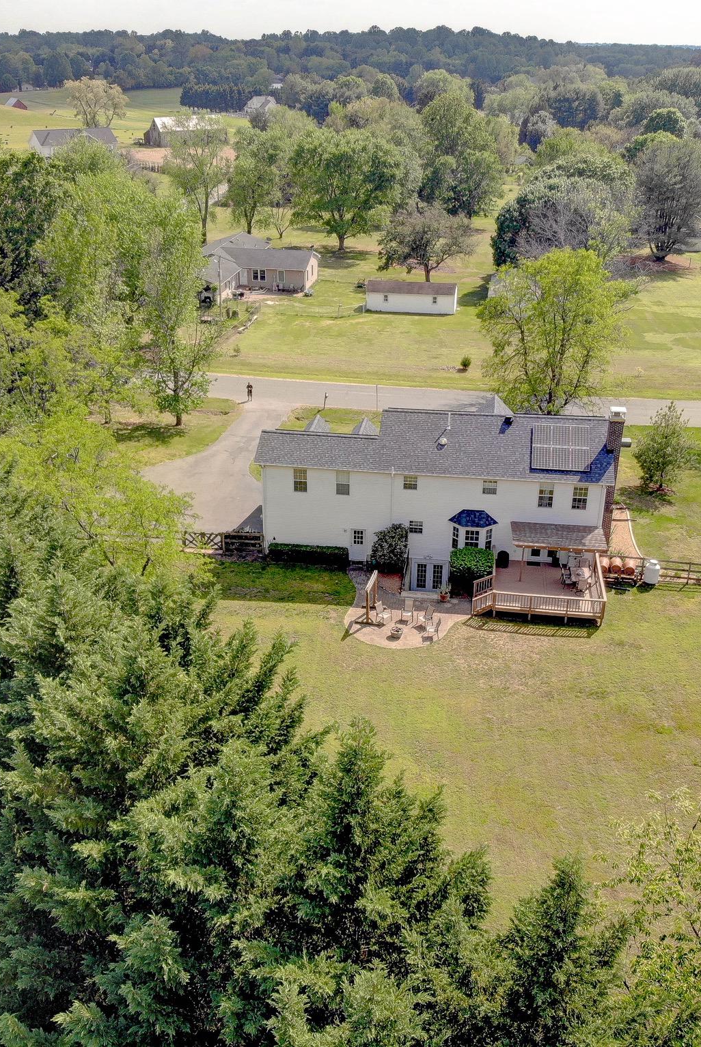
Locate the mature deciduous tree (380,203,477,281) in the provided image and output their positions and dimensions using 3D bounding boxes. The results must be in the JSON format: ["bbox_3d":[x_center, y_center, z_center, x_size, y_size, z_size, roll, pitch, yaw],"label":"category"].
[{"bbox_3d":[10.160,-37.180,129.190,13.210,9.930,12.550,0,26,0],"label":"mature deciduous tree"}]

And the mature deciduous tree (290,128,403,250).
[{"bbox_3d":[-0.520,-45.630,132.780,15.490,16.110,15.490,0,26,0],"label":"mature deciduous tree"}]

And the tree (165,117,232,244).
[{"bbox_3d":[-21.260,-48.030,136.370,9.330,17.140,9.330,0,26,0],"label":"tree"}]

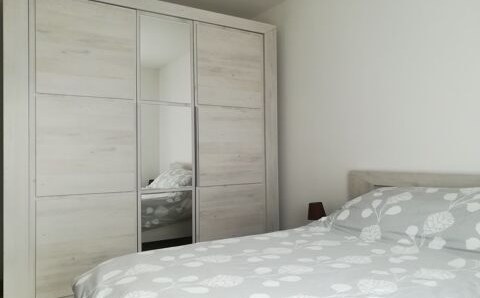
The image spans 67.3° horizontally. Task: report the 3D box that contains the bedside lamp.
[{"bbox_3d":[0.583,0.528,2.700,0.145,0.250,0.145,0,-1,-32],"label":"bedside lamp"}]

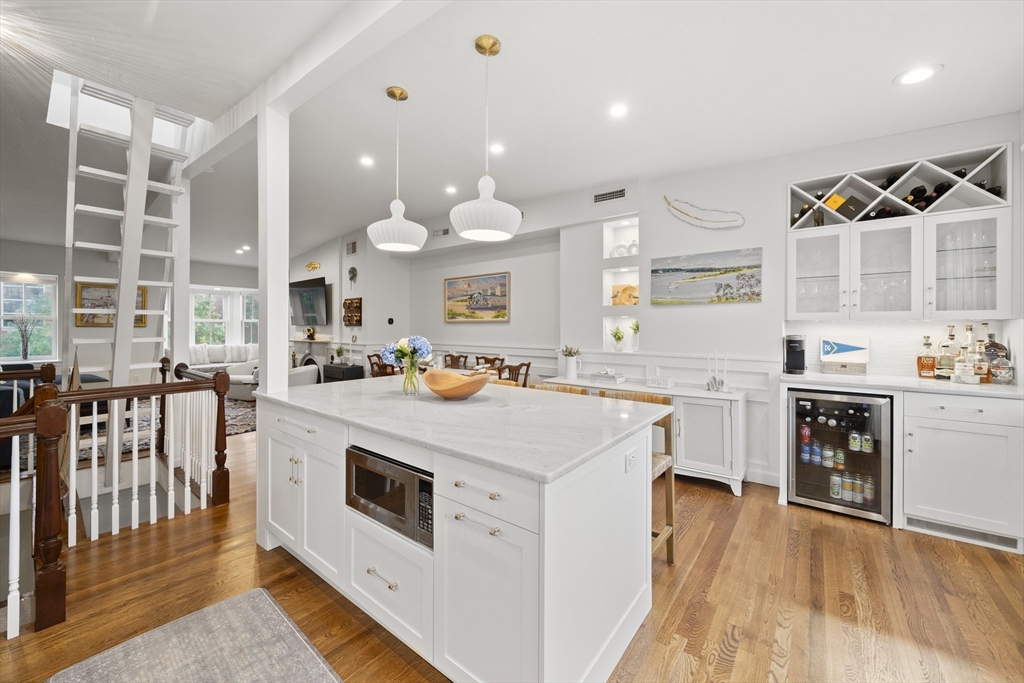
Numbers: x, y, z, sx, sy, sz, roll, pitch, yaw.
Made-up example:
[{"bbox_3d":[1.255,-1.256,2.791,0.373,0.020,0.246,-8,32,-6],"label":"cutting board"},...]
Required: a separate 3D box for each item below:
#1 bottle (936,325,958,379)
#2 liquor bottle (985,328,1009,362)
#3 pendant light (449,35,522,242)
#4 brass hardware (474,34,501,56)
[{"bbox_3d":[3.089,0.081,2.608,0.100,0.388,0.090,1,2,41],"label":"bottle"},{"bbox_3d":[3.214,0.113,2.469,0.120,0.330,0.090,1,2,43],"label":"liquor bottle"},{"bbox_3d":[-0.126,-0.994,1.820,0.353,0.960,0.353,0,1,0],"label":"pendant light"},{"bbox_3d":[-0.121,-1.458,1.820,0.128,0.035,0.128,0,1,0],"label":"brass hardware"}]

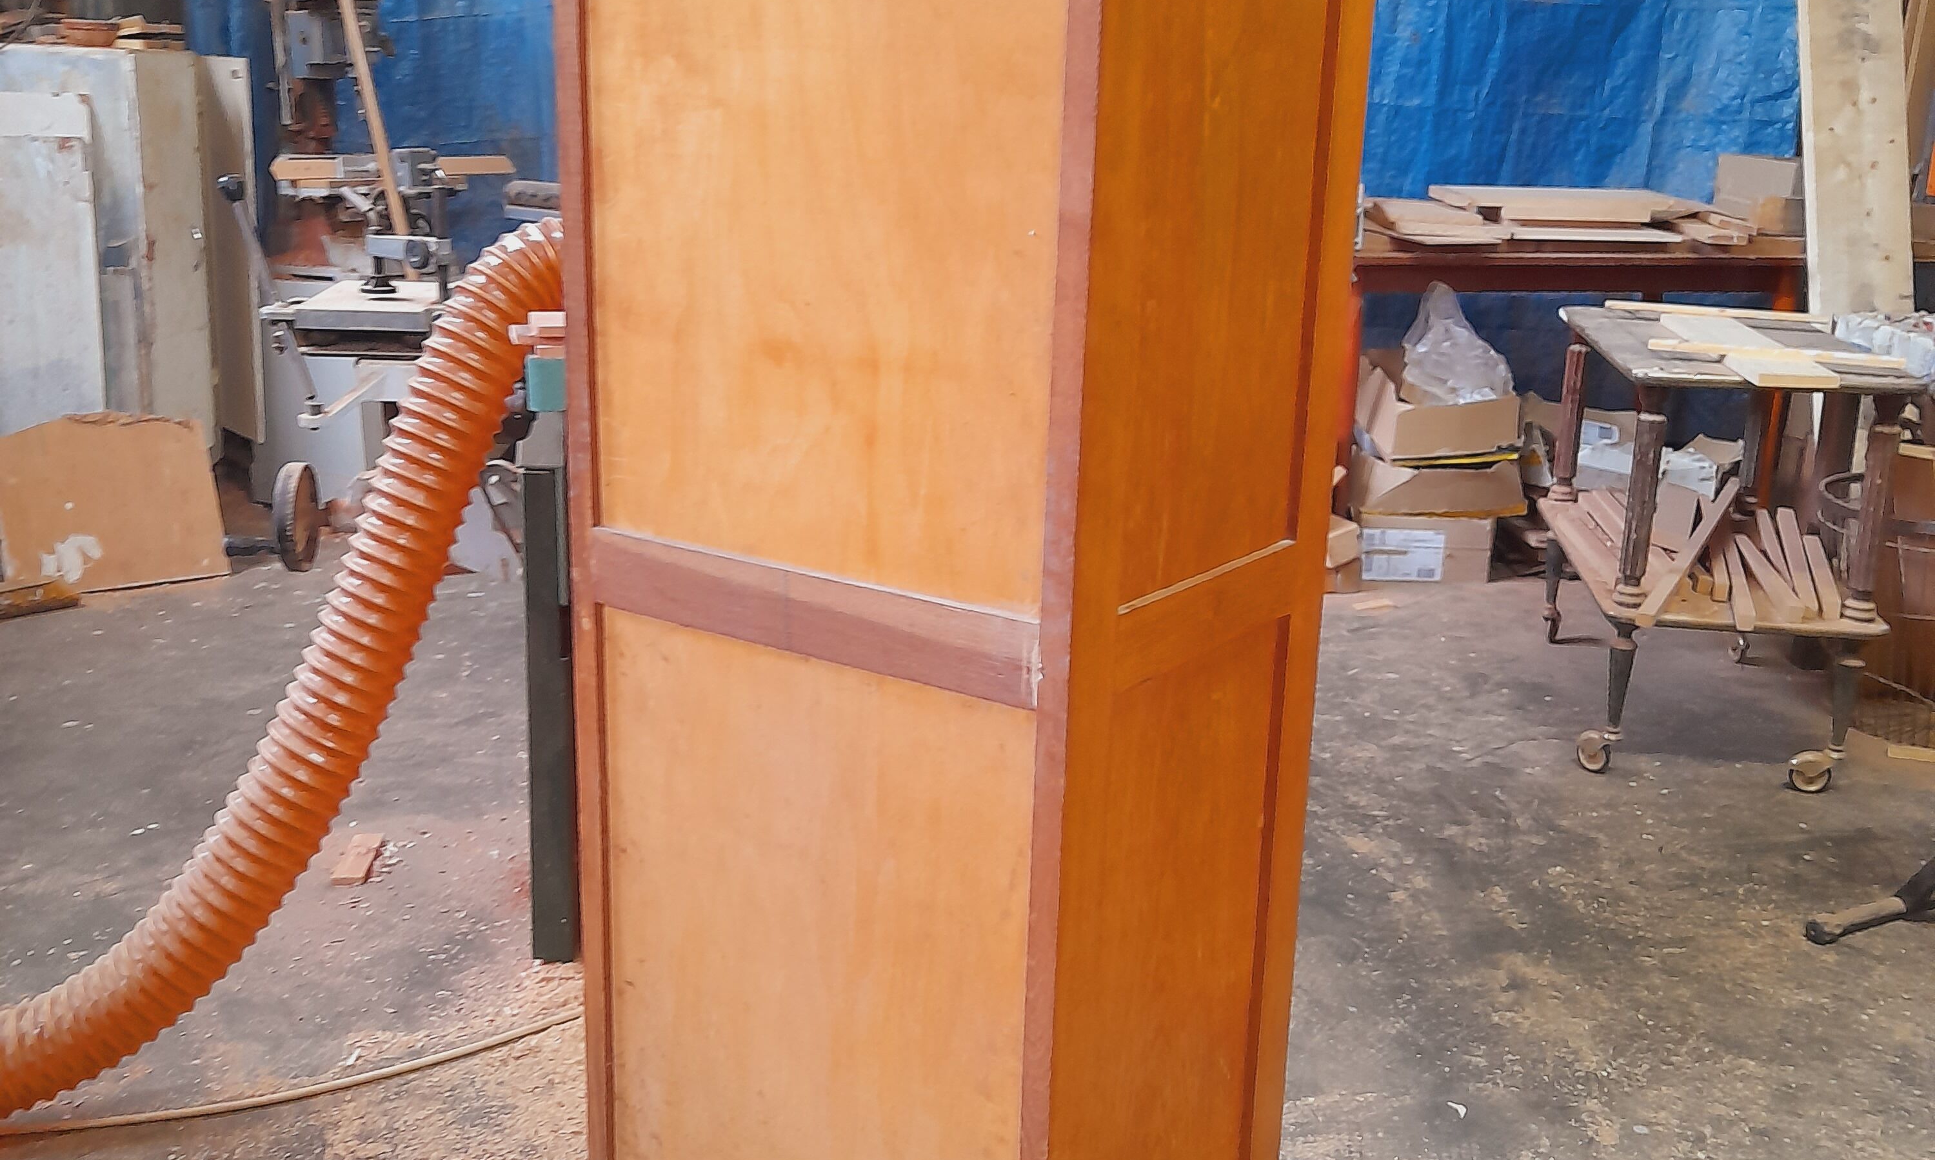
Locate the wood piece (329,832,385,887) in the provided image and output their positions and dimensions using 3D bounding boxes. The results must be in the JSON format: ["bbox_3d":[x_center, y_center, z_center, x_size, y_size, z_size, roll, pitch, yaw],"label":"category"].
[{"bbox_3d":[-1.087,0.496,3.329,0.055,0.014,0.186,0,16,-7],"label":"wood piece"}]

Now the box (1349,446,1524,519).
[{"bbox_3d":[1.354,-0.303,5.445,0.482,0.158,0.288,0,16,-6],"label":"box"}]

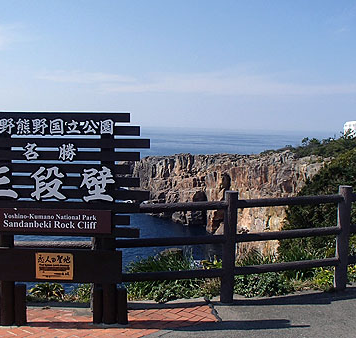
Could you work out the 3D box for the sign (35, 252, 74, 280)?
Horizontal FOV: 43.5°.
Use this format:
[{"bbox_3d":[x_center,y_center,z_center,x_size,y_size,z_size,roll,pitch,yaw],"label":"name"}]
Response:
[{"bbox_3d":[-1.085,0.859,3.926,0.339,0.243,0.020,1,6,2],"label":"sign"}]

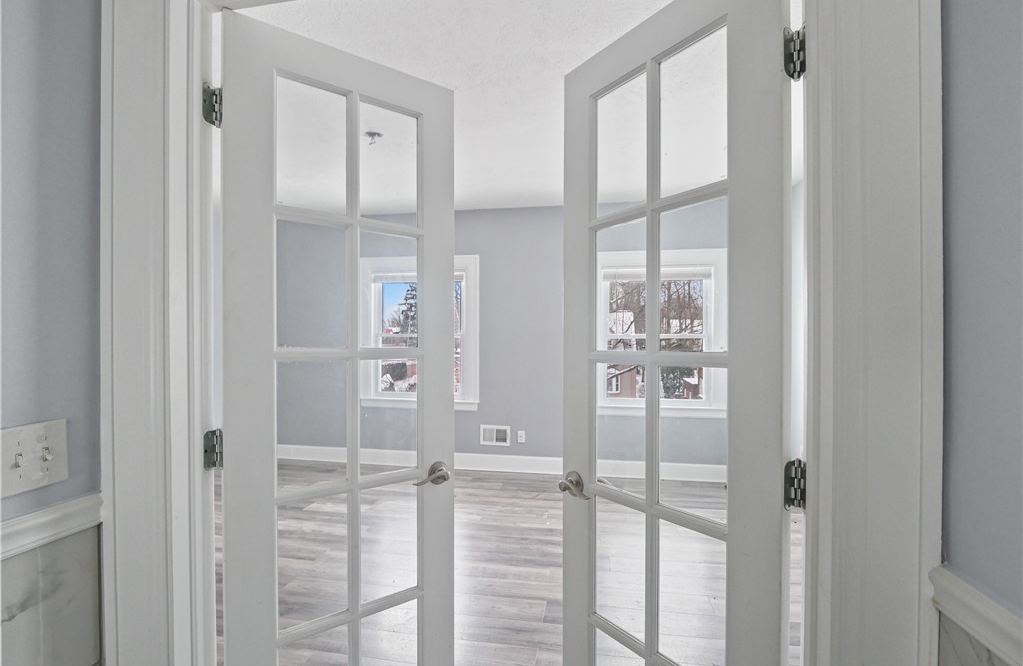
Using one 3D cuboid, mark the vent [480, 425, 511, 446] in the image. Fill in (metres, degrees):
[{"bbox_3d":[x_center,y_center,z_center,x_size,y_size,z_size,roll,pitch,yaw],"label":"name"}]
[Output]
[{"bbox_3d":[-0.158,1.012,4.670,0.300,0.196,0.018,0,0,10],"label":"vent"}]

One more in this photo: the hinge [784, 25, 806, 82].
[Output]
[{"bbox_3d":[0.508,-0.504,0.843,0.037,0.090,0.044,0,0,33],"label":"hinge"}]

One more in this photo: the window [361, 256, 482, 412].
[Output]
[{"bbox_3d":[-0.947,-0.010,4.840,1.290,1.550,0.120,0,0,10],"label":"window"}]

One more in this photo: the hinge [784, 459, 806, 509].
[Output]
[{"bbox_3d":[0.508,0.273,0.843,0.037,0.090,0.044,0,0,33],"label":"hinge"}]

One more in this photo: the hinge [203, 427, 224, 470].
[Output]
[{"bbox_3d":[-0.668,0.264,1.061,0.037,0.090,0.044,0,0,-12],"label":"hinge"}]

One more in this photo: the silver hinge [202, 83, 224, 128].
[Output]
[{"bbox_3d":[-0.668,-0.514,1.061,0.037,0.090,0.044,0,0,-12],"label":"silver hinge"}]

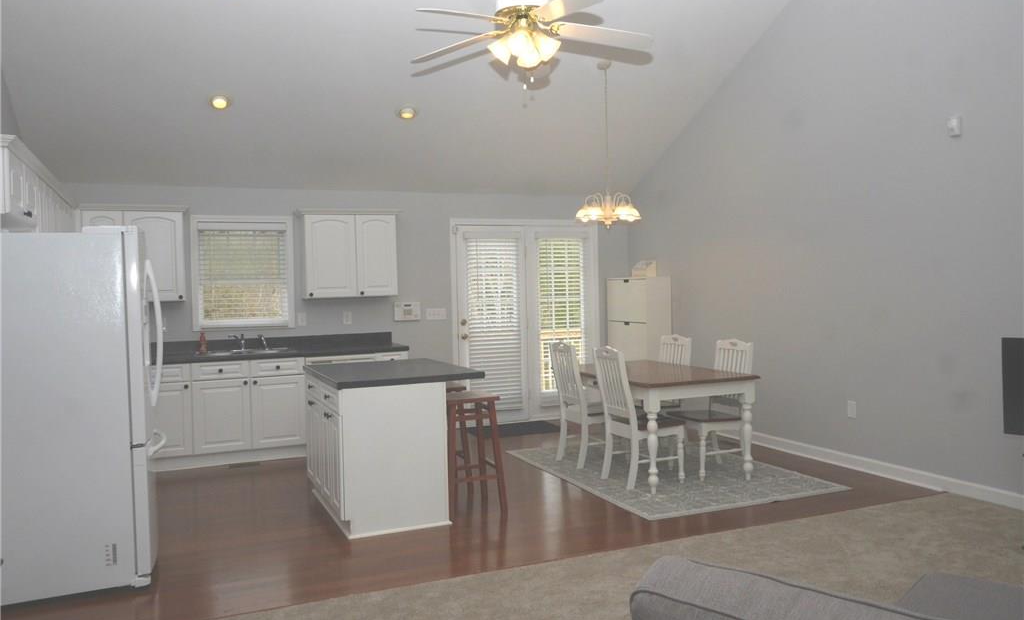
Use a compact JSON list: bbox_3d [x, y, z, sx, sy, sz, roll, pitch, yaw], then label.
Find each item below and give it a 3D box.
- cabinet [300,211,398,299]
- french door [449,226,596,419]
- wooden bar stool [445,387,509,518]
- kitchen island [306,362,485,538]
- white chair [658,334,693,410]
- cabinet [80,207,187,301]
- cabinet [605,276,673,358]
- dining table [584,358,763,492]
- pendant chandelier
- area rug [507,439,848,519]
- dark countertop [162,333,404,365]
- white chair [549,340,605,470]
[{"bbox_3d":[-1.523,-0.520,7.688,0.883,0.792,0.335,-2,2,-23],"label":"cabinet"},{"bbox_3d":[0.182,0.135,8.703,1.630,2.080,0.120,-2,2,-23],"label":"french door"},{"bbox_3d":[-0.309,0.929,5.493,0.400,0.745,0.430,-2,2,-23],"label":"wooden bar stool"},{"bbox_3d":[-0.808,0.854,5.514,0.915,0.924,1.170,-2,2,-23],"label":"kitchen island"},{"bbox_3d":[1.163,0.715,6.918,0.550,0.990,0.450,-2,2,-23],"label":"white chair"},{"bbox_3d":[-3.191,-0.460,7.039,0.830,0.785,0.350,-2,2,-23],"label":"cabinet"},{"bbox_3d":[1.348,0.409,8.720,0.292,1.485,0.790,-2,2,-23],"label":"cabinet"},{"bbox_3d":[1.065,0.855,6.411,0.930,0.755,1.490,-2,2,-23],"label":"dining table"},{"bbox_3d":[0.803,-1.393,7.012,0.560,1.400,0.560,-1,2,0],"label":"pendant chandelier"},{"bbox_3d":[1.149,1.229,6.470,1.628,0.012,2.352,-2,2,-23],"label":"area rug"},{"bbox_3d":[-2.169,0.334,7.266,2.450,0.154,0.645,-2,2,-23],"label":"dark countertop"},{"bbox_3d":[0.651,0.742,6.730,0.555,0.990,0.445,-2,2,-23],"label":"white chair"}]

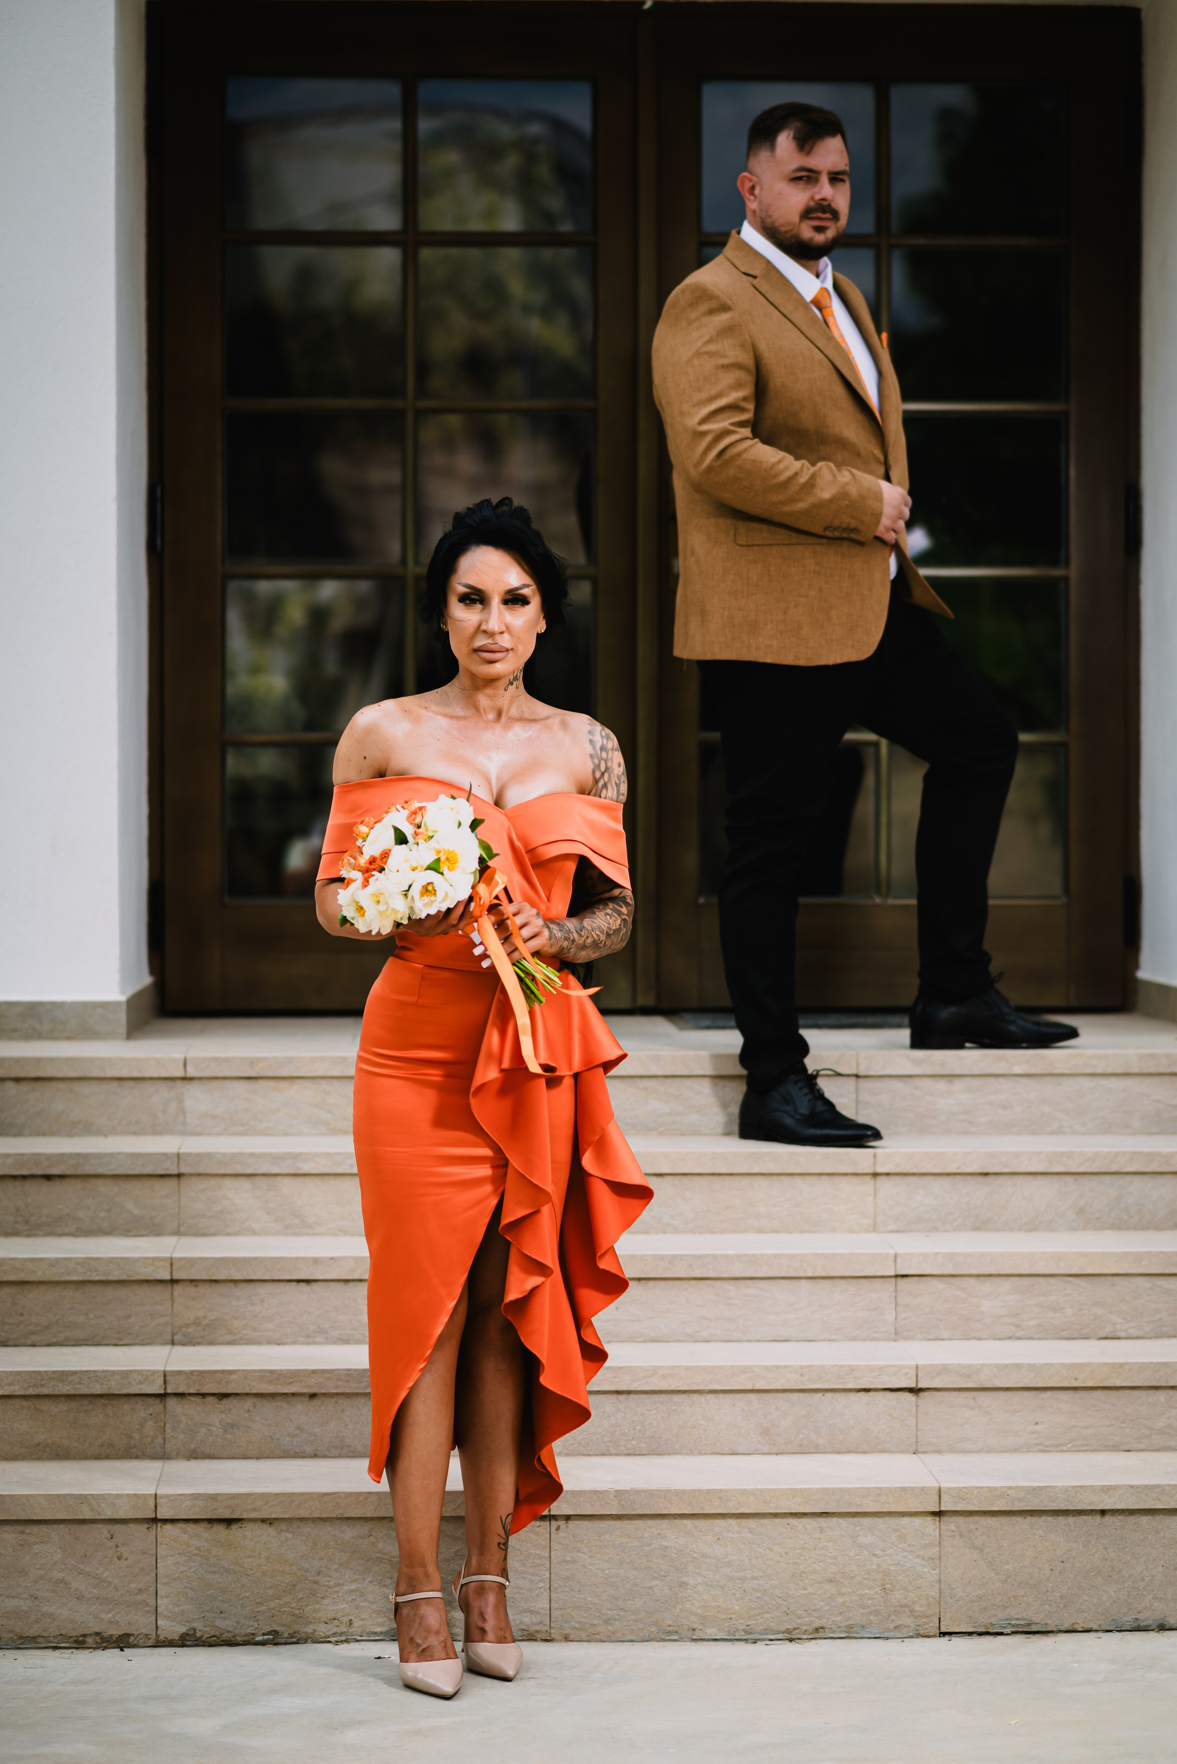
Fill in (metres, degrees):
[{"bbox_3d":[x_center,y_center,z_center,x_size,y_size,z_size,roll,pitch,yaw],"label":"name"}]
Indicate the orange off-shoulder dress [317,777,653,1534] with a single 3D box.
[{"bbox_3d":[-0.154,0.398,6.184,0.490,1.100,0.340,0,1,-6],"label":"orange off-shoulder dress"}]

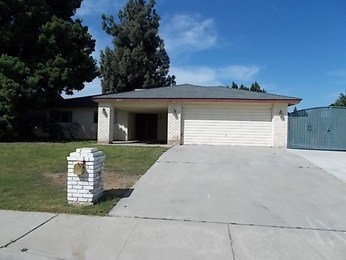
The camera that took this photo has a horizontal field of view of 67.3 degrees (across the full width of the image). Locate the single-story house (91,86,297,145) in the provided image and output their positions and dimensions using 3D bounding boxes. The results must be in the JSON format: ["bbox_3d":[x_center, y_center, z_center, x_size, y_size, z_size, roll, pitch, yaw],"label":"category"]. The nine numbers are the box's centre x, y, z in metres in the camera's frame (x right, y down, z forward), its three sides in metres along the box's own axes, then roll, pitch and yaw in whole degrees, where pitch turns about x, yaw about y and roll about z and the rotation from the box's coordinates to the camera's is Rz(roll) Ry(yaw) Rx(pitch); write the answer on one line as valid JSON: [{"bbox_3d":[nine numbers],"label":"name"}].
[{"bbox_3d":[1.672,-1.289,18.651,10.950,4.100,10.000,1,1,7],"label":"single-story house"}]

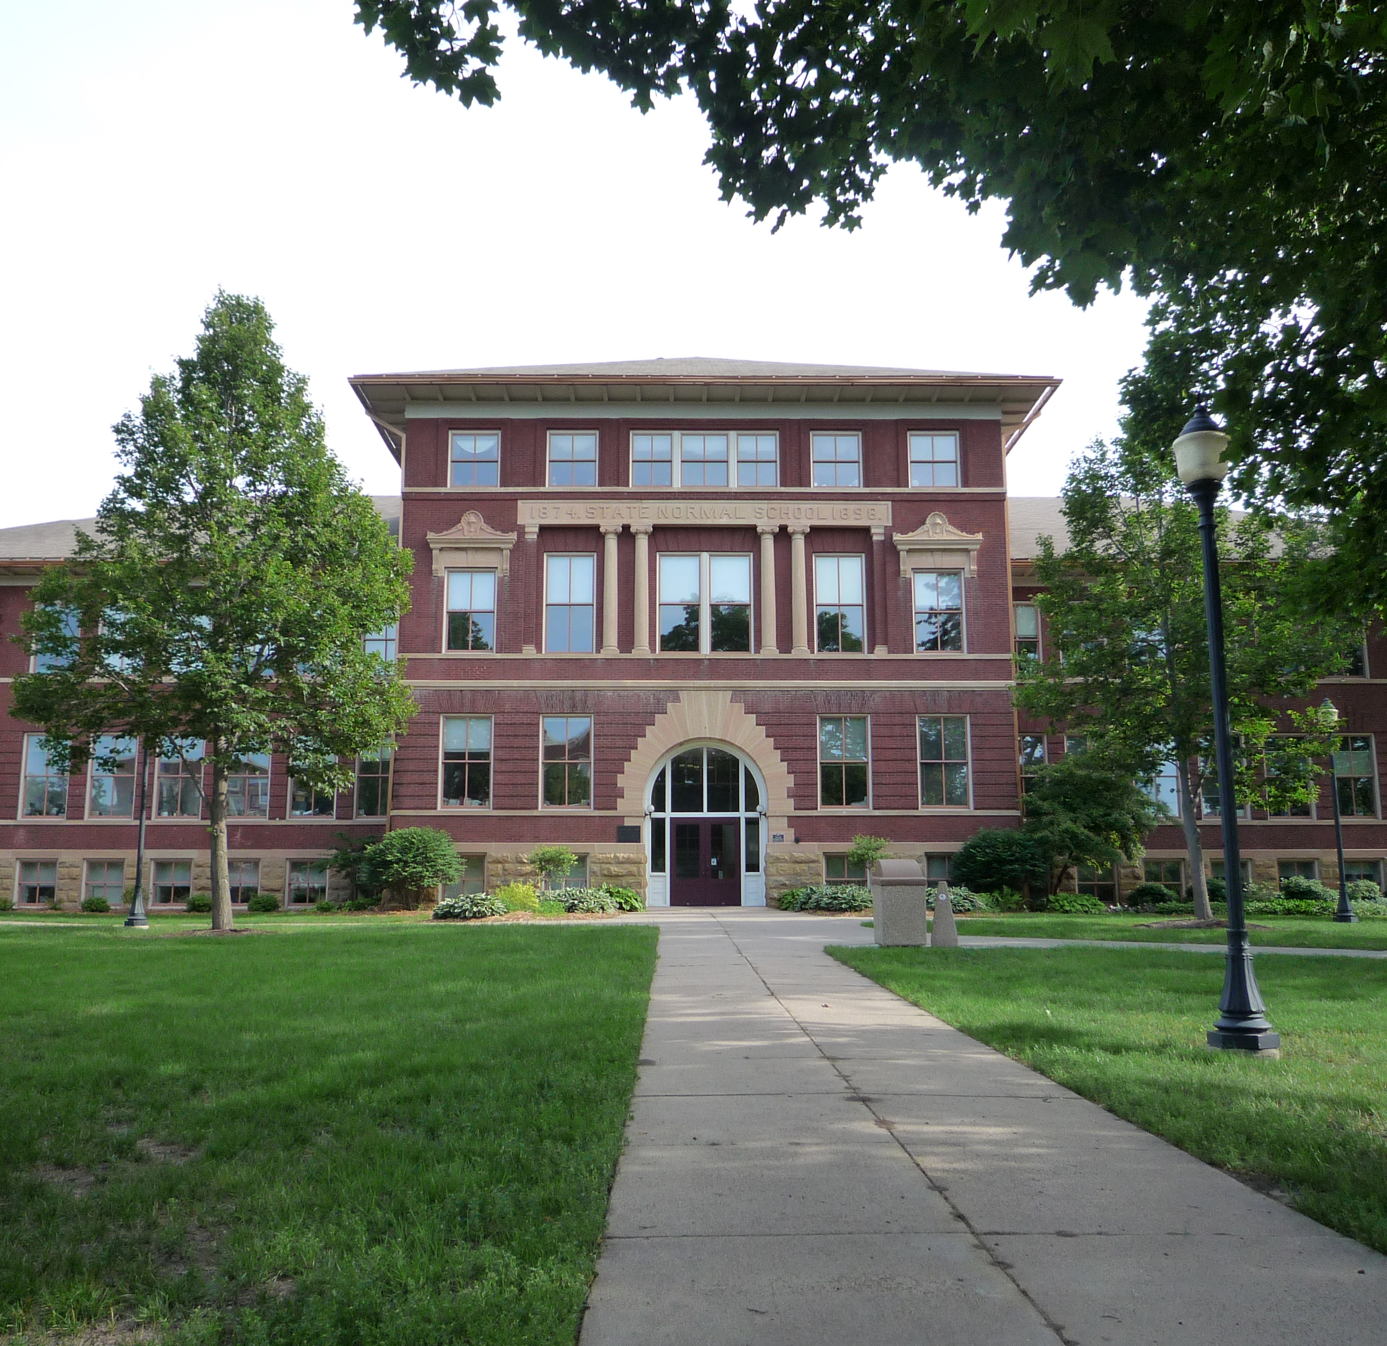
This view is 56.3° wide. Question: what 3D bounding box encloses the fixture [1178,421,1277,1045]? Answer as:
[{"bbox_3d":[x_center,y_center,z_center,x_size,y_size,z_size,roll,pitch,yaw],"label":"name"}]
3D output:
[{"bbox_3d":[3.781,0.324,9.301,0.480,4.660,0.480,0,-9,0],"label":"fixture"}]

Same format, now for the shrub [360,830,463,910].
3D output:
[{"bbox_3d":[-7.180,5.001,33.172,2.600,2.060,2.450,0,-9,0],"label":"shrub"}]

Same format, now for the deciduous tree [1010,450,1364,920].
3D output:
[{"bbox_3d":[10.550,-0.014,27.954,7.200,10.600,7.000,0,-9,0],"label":"deciduous tree"}]

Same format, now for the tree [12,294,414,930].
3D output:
[{"bbox_3d":[-9.350,-1.449,25.402,7.700,12.750,7.500,0,-9,0],"label":"tree"}]

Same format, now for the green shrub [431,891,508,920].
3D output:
[{"bbox_3d":[-5.099,5.331,29.689,1.750,0.600,1.350,0,-9,0],"label":"green shrub"}]

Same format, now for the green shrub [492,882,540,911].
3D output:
[{"bbox_3d":[-4.291,5.434,31.401,1.080,0.700,1.000,0,-9,0],"label":"green shrub"}]

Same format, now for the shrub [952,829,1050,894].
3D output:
[{"bbox_3d":[7.996,5.043,33.692,2.550,1.950,2.400,0,-9,0],"label":"shrub"}]

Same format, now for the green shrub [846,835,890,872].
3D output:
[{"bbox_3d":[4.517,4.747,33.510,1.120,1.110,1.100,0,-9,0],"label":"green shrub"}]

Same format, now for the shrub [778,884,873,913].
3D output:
[{"bbox_3d":[3.441,5.735,33.035,2.500,0.700,1.400,0,-9,0],"label":"shrub"}]

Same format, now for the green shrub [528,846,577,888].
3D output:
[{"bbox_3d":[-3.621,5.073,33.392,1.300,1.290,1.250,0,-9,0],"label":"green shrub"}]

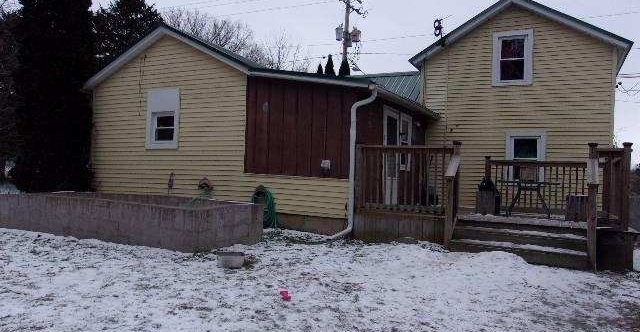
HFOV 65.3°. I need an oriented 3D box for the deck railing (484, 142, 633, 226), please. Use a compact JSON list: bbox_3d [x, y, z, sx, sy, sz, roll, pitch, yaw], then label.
[{"bbox_3d":[3.787,0.305,8.334,2.300,1.200,2.300,1,-1,29],"label":"deck railing"}]

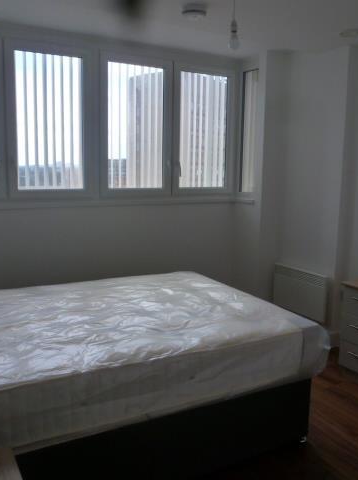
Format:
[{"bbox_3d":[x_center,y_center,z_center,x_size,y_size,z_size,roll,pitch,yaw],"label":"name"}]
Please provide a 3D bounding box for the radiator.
[{"bbox_3d":[1.089,0.472,3.938,0.091,0.425,0.620,-4,10,-29],"label":"radiator"}]

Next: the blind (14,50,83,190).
[{"bbox_3d":[-0.935,-0.847,3.244,0.500,0.970,0.070,-4,10,-27],"label":"blind"}]

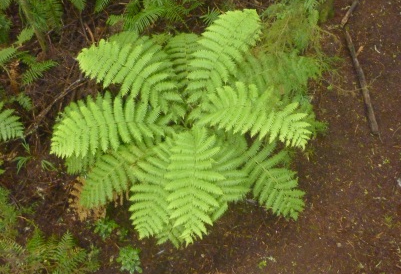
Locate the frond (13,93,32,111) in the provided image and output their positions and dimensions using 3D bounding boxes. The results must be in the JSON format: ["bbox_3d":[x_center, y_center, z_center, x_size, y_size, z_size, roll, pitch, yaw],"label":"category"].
[{"bbox_3d":[-1.795,-0.348,4.666,0.262,0.090,0.150,33,67,18],"label":"frond"}]

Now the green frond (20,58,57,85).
[{"bbox_3d":[-2.162,-0.868,6.260,0.431,0.120,0.230,-33,64,-18],"label":"green frond"}]

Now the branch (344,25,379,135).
[{"bbox_3d":[1.685,-0.614,4.867,0.080,0.070,1.339,-4,61,0],"label":"branch"}]

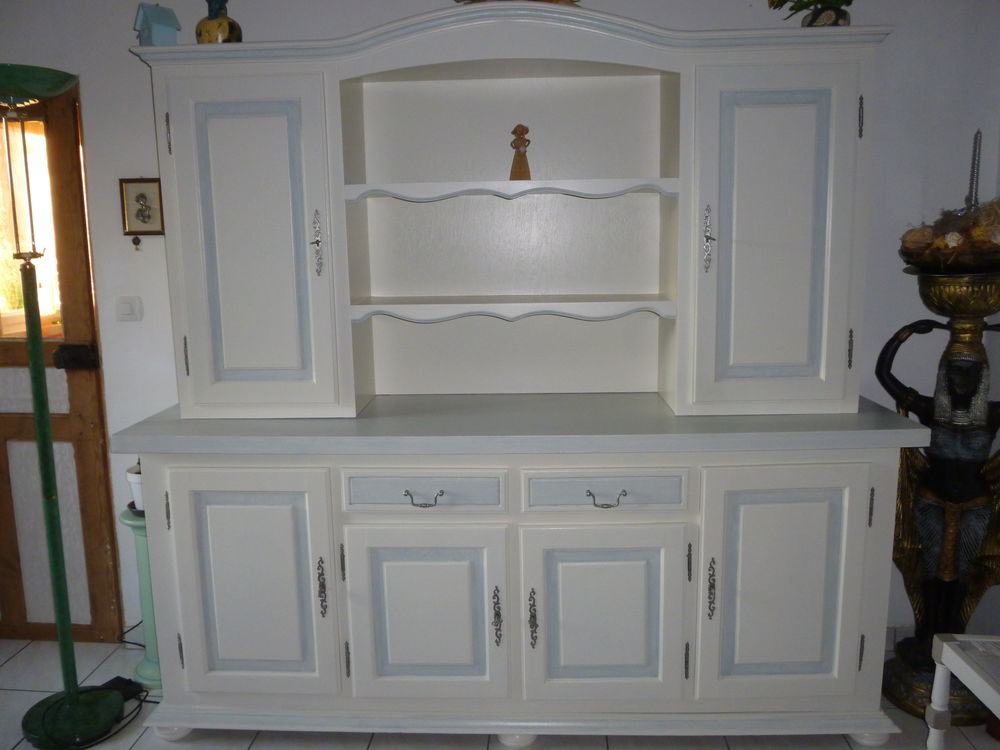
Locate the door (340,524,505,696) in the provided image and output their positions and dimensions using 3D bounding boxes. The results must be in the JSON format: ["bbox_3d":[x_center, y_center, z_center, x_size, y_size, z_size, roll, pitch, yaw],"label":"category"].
[{"bbox_3d":[-0.194,0.647,2.123,0.431,0.496,0.030,-1,9,2],"label":"door"}]

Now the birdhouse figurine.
[{"bbox_3d":[-0.958,-0.963,2.196,0.089,0.147,0.094,8,13,43],"label":"birdhouse figurine"}]

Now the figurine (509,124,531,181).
[{"bbox_3d":[0.056,-0.633,2.248,0.063,0.172,0.051,-1,9,2],"label":"figurine"}]

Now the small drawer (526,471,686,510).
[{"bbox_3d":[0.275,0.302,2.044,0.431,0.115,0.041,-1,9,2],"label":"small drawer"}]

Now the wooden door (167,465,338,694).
[{"bbox_3d":[-0.659,0.564,2.124,0.433,0.649,0.030,-1,9,2],"label":"wooden door"}]

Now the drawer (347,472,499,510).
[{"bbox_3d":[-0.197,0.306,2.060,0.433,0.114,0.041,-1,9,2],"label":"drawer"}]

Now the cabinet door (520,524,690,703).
[{"bbox_3d":[0.281,0.641,2.107,0.437,0.499,0.030,-1,9,2],"label":"cabinet door"}]

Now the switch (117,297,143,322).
[{"bbox_3d":[-1.214,-0.216,2.560,0.082,0.080,0.025,-1,9,2],"label":"switch"}]

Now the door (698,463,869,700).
[{"bbox_3d":[0.746,0.554,2.078,0.427,0.650,0.030,-1,9,2],"label":"door"}]

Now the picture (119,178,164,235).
[{"bbox_3d":[-1.144,-0.538,2.508,0.135,0.178,0.020,-1,9,2],"label":"picture"}]

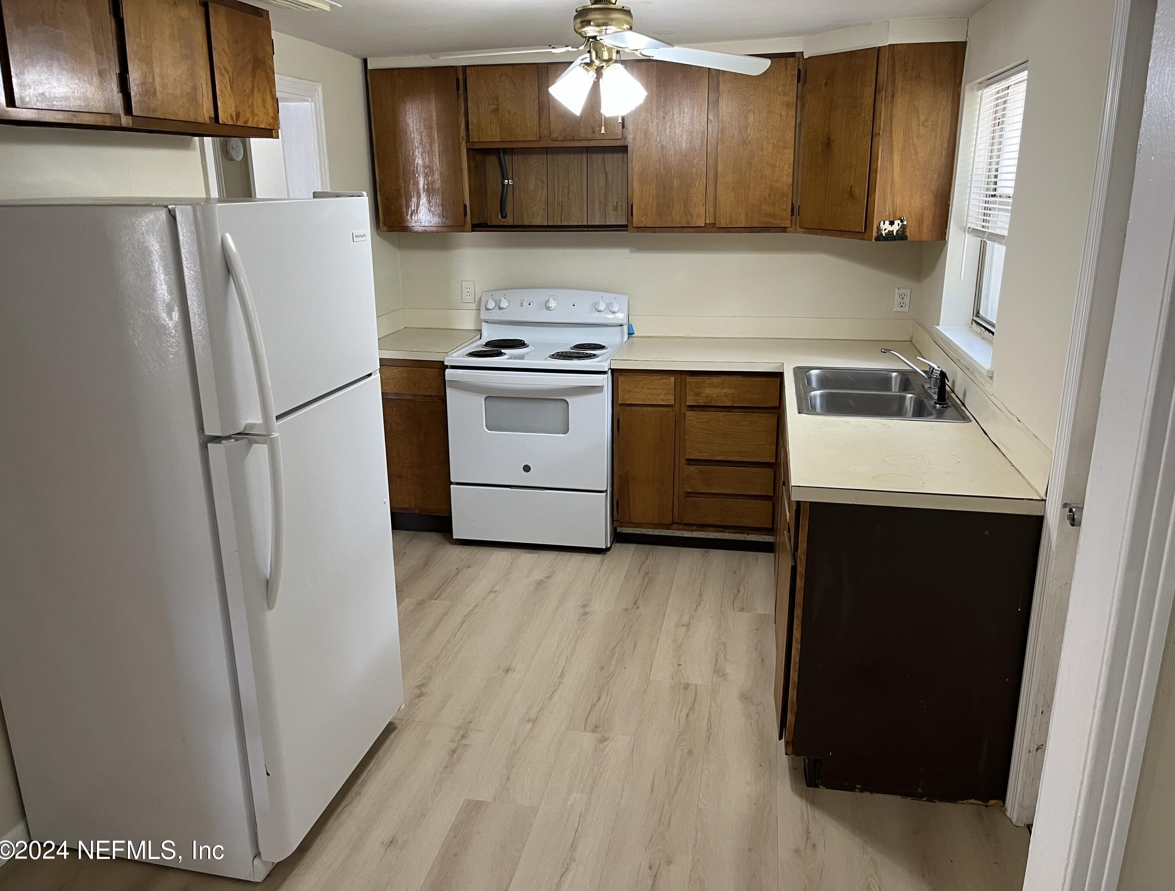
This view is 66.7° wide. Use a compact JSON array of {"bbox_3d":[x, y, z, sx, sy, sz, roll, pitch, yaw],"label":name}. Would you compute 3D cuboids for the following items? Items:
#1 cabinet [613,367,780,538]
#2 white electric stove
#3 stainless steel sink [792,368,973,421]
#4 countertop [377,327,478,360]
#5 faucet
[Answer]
[{"bbox_3d":[0.556,-0.053,4.384,0.765,0.783,0.605,3,17,11],"label":"cabinet"},{"bbox_3d":[-0.216,-0.143,4.395,0.757,1.172,0.710,3,17,11],"label":"white electric stove"},{"bbox_3d":[1.079,-0.128,3.408,0.558,0.175,0.816,3,17,11],"label":"stainless steel sink"},{"bbox_3d":[-0.825,-0.515,4.532,0.485,0.041,0.635,3,17,11],"label":"countertop"},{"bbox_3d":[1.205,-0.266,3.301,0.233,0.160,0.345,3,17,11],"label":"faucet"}]

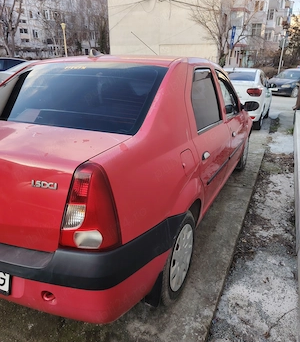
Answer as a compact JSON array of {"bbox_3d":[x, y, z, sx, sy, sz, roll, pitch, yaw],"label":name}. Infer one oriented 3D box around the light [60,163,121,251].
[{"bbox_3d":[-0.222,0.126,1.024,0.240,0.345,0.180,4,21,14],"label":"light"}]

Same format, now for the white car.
[{"bbox_3d":[2.545,-2.190,8.080,1.750,1.470,4.400,8,20,25],"label":"white car"}]

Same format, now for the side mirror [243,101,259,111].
[{"bbox_3d":[1.107,-0.710,3.044,0.175,0.120,0.105,9,23,25],"label":"side mirror"}]

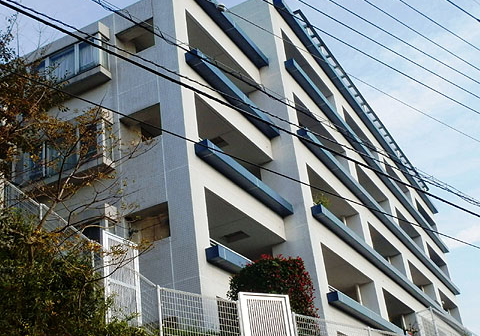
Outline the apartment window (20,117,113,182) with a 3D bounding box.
[{"bbox_3d":[-4.743,-0.268,19.335,2.800,1.300,0.480,-19,-29,21],"label":"apartment window"}]

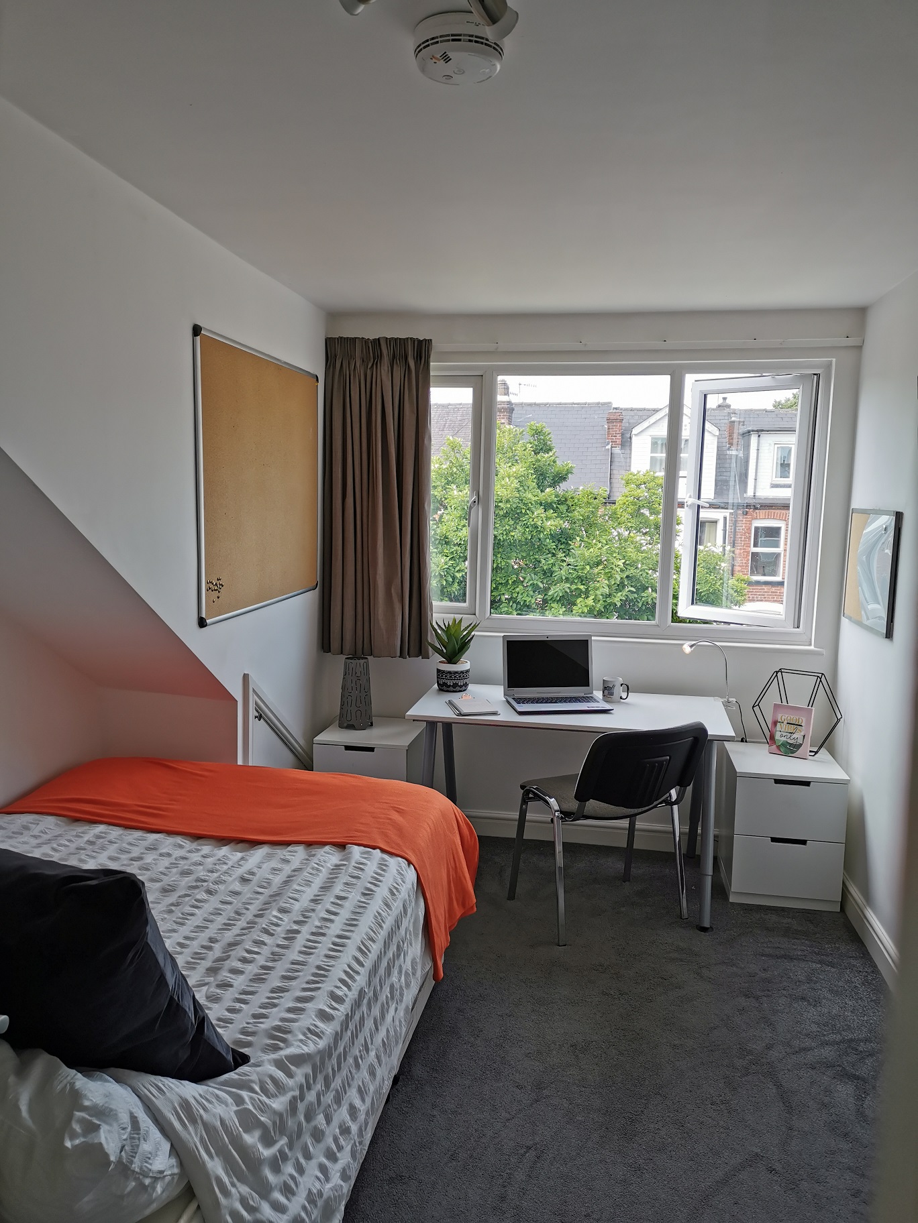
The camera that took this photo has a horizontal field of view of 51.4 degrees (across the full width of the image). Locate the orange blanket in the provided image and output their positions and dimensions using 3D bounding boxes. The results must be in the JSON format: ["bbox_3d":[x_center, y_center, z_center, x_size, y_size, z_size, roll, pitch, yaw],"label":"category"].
[{"bbox_3d":[-0.696,0.858,3.193,1.440,0.515,0.840,2,7,10],"label":"orange blanket"}]

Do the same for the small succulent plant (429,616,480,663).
[{"bbox_3d":[-0.023,0.115,4.058,0.215,0.205,0.200,1,7,0],"label":"small succulent plant"}]

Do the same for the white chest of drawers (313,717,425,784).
[{"bbox_3d":[-0.391,0.787,4.249,0.405,0.536,0.460,2,7,9],"label":"white chest of drawers"}]

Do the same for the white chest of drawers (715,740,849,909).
[{"bbox_3d":[1.316,0.863,3.935,0.405,0.536,0.470,2,7,9],"label":"white chest of drawers"}]

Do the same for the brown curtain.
[{"bbox_3d":[-0.363,-0.492,4.234,0.490,1.420,0.110,2,7,10],"label":"brown curtain"}]

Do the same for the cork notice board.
[{"bbox_3d":[-0.705,-0.471,3.467,0.025,0.900,1.200,2,7,9],"label":"cork notice board"}]

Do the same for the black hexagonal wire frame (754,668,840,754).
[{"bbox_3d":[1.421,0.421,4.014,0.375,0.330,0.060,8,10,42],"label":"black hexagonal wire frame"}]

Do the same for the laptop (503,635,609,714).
[{"bbox_3d":[0.390,0.245,3.780,0.378,0.262,0.312,0,8,-11],"label":"laptop"}]

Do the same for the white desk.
[{"bbox_3d":[0.445,0.744,3.872,1.200,0.752,0.700,2,7,10],"label":"white desk"}]

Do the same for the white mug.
[{"bbox_3d":[0.644,0.316,3.913,0.110,0.096,0.080,2,7,10],"label":"white mug"}]

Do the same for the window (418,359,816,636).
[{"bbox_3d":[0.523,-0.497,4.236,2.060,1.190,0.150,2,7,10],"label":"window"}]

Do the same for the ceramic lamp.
[{"bbox_3d":[-0.454,0.353,4.254,0.155,0.332,0.155,2,7,10],"label":"ceramic lamp"}]

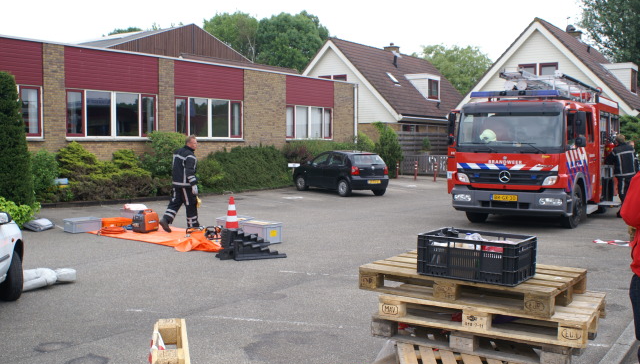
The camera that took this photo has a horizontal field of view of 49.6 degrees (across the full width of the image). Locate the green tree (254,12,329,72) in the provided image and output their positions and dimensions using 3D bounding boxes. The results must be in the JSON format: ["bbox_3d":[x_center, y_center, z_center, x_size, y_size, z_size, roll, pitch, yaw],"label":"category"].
[{"bbox_3d":[-2.816,-9.424,67.569,8.000,14.600,8.000,0,3,0],"label":"green tree"}]

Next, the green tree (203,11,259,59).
[{"bbox_3d":[-6.908,-7.225,54.676,5.600,11.600,5.600,0,3,0],"label":"green tree"}]

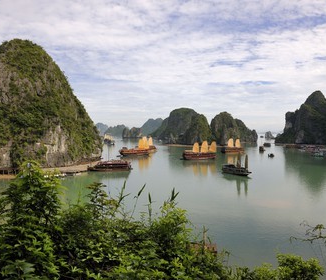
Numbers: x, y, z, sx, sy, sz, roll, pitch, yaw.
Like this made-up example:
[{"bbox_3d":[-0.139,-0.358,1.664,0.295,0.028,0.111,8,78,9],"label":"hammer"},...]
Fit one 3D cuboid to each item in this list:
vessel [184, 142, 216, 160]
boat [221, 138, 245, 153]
[{"bbox_3d":[34.530,8.750,258.980,30.500,17.000,7.800,0,2,-12],"label":"vessel"},{"bbox_3d":[85.550,6.560,342.980,29.000,17.000,7.800,0,2,-18],"label":"boat"}]

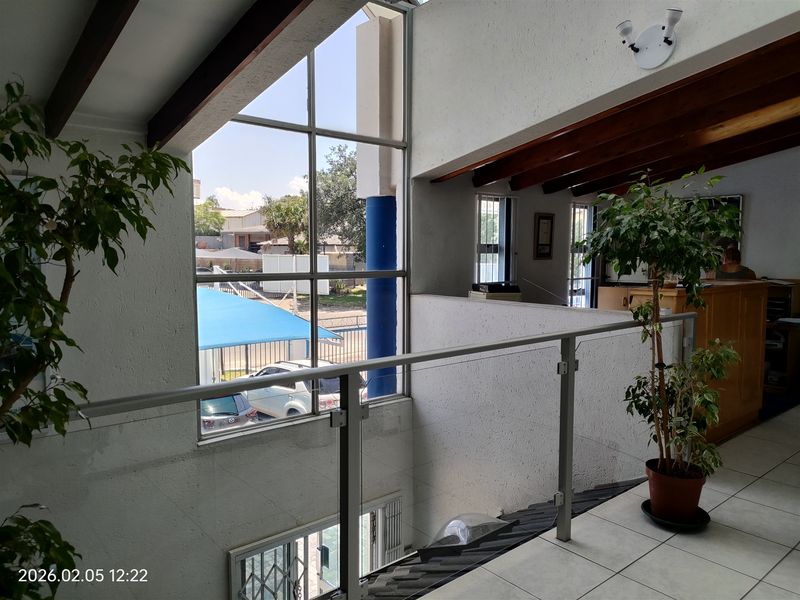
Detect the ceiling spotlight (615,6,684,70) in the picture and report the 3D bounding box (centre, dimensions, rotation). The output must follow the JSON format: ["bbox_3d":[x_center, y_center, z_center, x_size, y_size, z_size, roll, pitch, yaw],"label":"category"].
[{"bbox_3d":[1.492,-1.545,3.456,0.170,0.270,0.370,-4,6,-40],"label":"ceiling spotlight"}]

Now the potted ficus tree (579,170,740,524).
[{"bbox_3d":[1.406,0.248,3.119,0.830,1.840,0.760,2,5,24],"label":"potted ficus tree"}]

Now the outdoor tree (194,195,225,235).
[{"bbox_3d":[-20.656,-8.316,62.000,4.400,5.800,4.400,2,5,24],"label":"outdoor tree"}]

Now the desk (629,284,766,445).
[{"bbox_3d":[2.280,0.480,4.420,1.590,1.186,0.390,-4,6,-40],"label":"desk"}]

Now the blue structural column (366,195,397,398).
[{"bbox_3d":[-0.174,1.349,5.875,0.300,4.800,0.300,0,5,0],"label":"blue structural column"}]

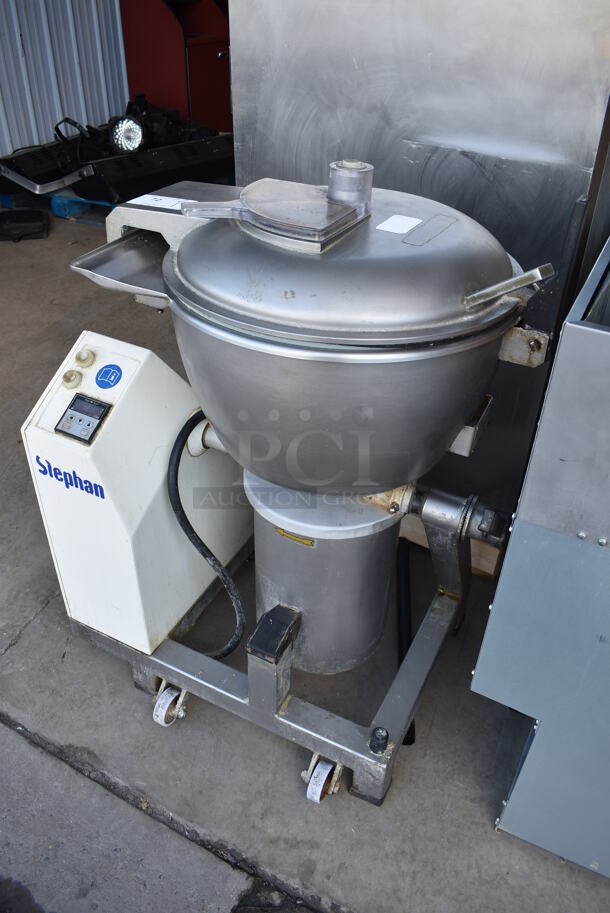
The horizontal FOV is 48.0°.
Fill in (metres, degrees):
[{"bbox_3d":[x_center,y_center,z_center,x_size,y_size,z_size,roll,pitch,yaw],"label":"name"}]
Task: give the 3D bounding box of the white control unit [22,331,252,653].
[{"bbox_3d":[-0.292,0.011,1.467,0.225,0.597,0.500,17,38,22],"label":"white control unit"}]

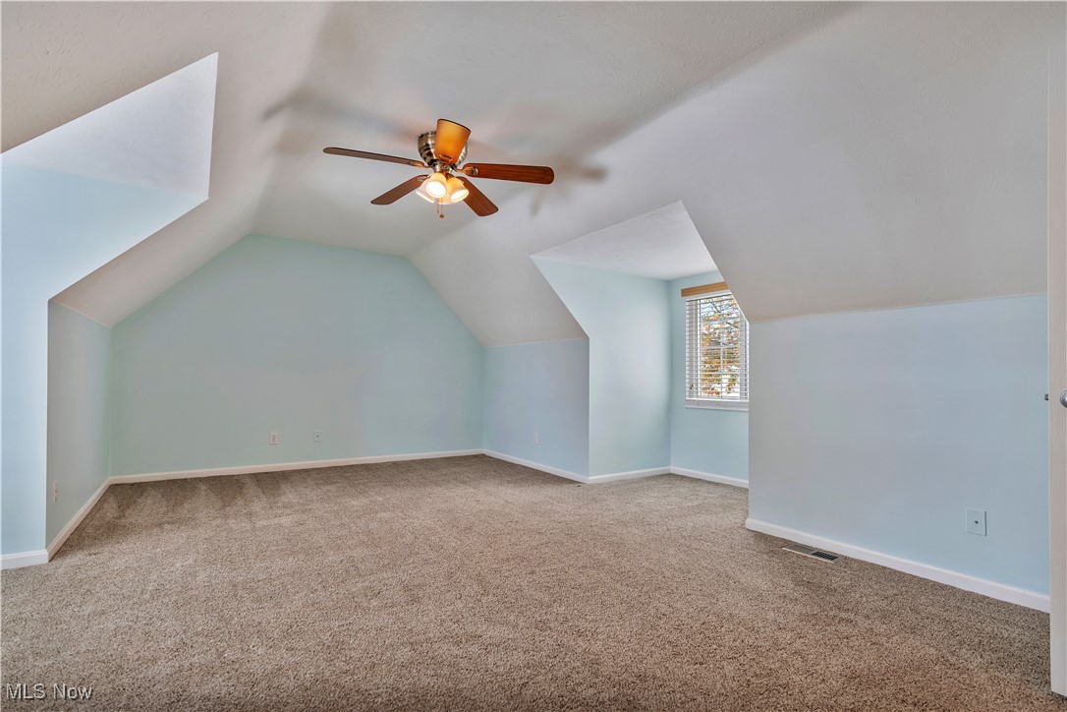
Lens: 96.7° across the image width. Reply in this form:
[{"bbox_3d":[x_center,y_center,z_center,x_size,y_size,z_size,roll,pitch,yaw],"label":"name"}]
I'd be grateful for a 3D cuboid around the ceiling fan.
[{"bbox_3d":[-0.576,-1.047,2.806,1.230,0.470,1.280,2,-3,-34],"label":"ceiling fan"}]

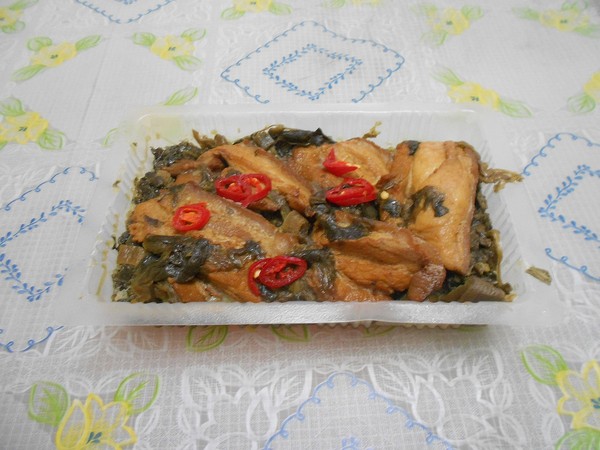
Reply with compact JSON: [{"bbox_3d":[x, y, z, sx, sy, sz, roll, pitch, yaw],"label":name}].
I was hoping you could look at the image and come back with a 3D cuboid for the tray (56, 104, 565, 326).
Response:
[{"bbox_3d":[0.004,-0.001,0.240,0.213,0.045,0.131,0,57,1],"label":"tray"}]

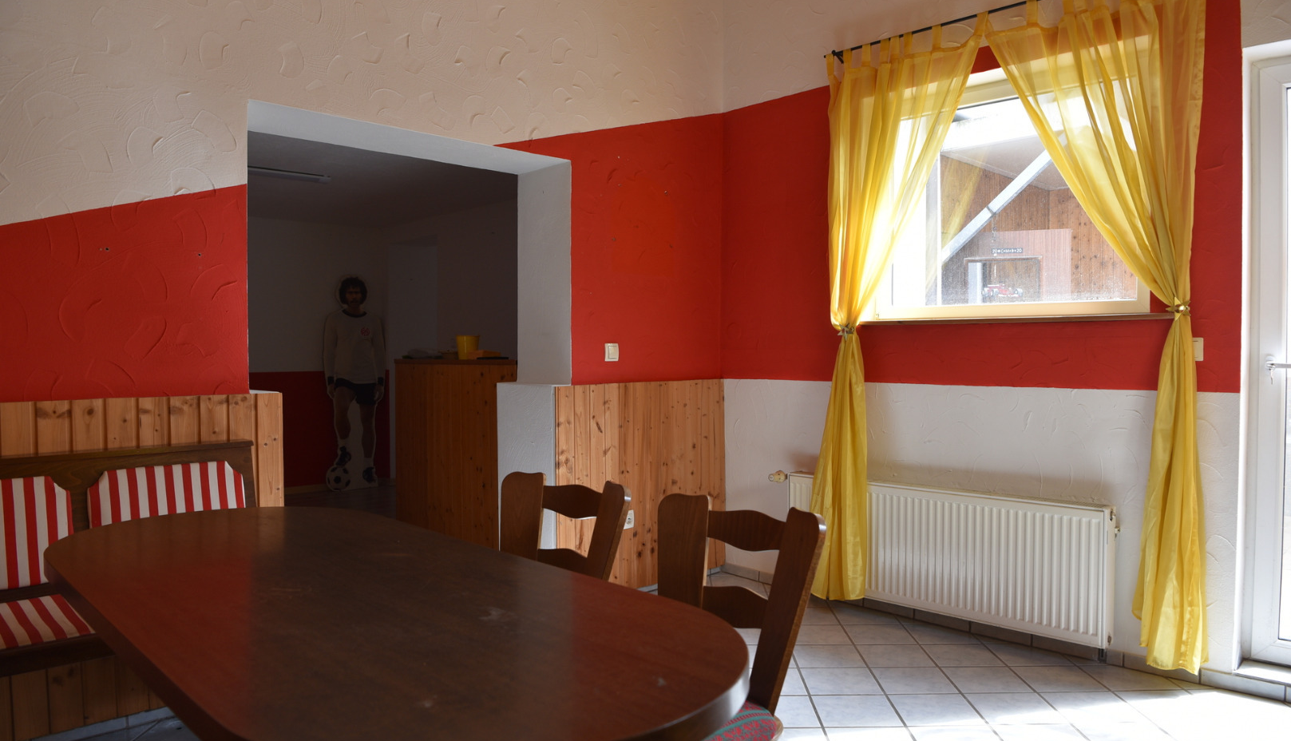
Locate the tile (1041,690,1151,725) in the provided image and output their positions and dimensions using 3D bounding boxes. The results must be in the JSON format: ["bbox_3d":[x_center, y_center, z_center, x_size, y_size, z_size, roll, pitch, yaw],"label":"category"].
[{"bbox_3d":[1.429,1.075,2.754,0.250,0.010,0.250,0,1,2],"label":"tile"}]

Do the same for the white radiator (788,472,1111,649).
[{"bbox_3d":[1.182,0.735,3.549,0.100,0.495,1.370,-1,1,-44],"label":"white radiator"}]

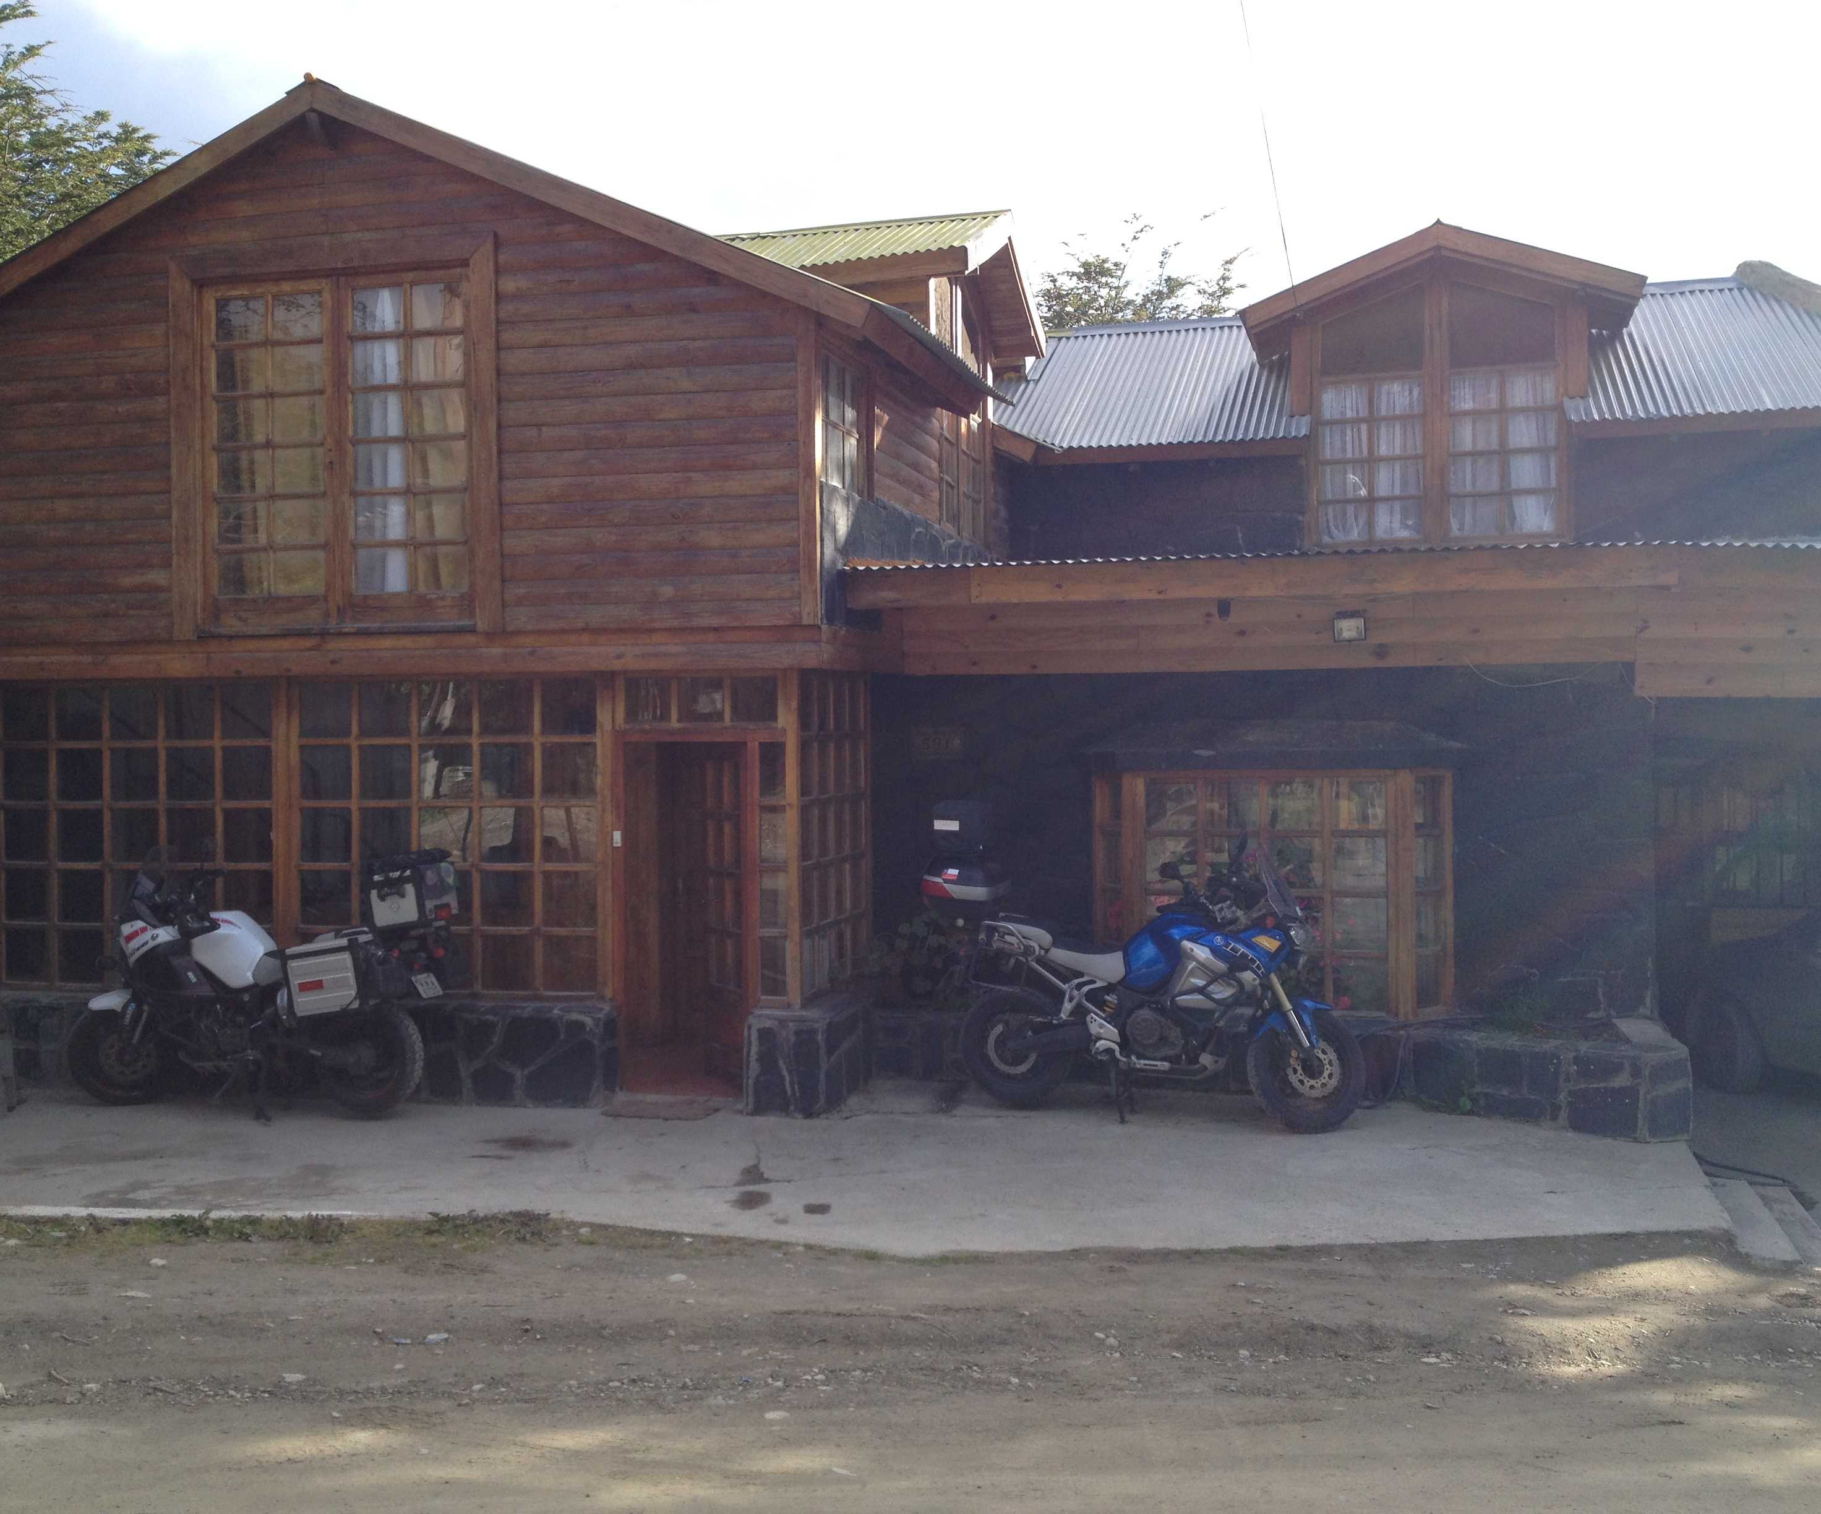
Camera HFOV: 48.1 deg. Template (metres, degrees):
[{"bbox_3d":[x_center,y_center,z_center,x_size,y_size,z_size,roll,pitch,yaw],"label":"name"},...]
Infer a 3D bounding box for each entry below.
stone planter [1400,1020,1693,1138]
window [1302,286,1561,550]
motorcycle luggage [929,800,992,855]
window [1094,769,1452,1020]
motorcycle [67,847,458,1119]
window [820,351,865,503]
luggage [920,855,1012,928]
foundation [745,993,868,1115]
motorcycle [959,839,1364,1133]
[{"bbox_3d":[3.110,1.582,10.077,1.300,0.450,0.950,0,0,15],"label":"stone planter"},{"bbox_3d":[3.434,-2.244,13.357,1.606,1.718,0.120,0,0,17],"label":"window"},{"bbox_3d":[0.265,0.375,10.900,0.320,0.270,0.360,0,0,13],"label":"motorcycle luggage"},{"bbox_3d":[1.966,0.737,11.275,1.984,1.330,0.360,0,0,15],"label":"window"},{"bbox_3d":[-3.433,1.165,10.560,2.360,1.390,1.020,0,0,20],"label":"motorcycle"},{"bbox_3d":[-0.368,-1.748,10.815,0.100,0.664,0.801,0,0,15],"label":"window"},{"bbox_3d":[0.295,0.703,10.900,0.450,0.340,0.540,0,0,13],"label":"luggage"},{"bbox_3d":[-0.525,1.583,10.897,0.416,0.500,0.950,0,0,15],"label":"foundation"},{"bbox_3d":[1.239,1.113,10.149,2.220,1.410,0.950,0,0,22],"label":"motorcycle"}]

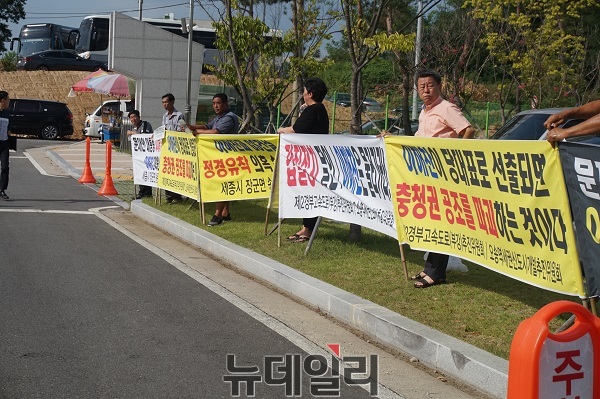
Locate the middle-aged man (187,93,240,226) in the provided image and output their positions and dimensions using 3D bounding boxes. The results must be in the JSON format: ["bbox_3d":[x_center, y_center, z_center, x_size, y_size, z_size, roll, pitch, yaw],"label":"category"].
[{"bbox_3d":[-1.102,-0.510,14.000,0.580,1.670,0.550,0,5,-32],"label":"middle-aged man"}]

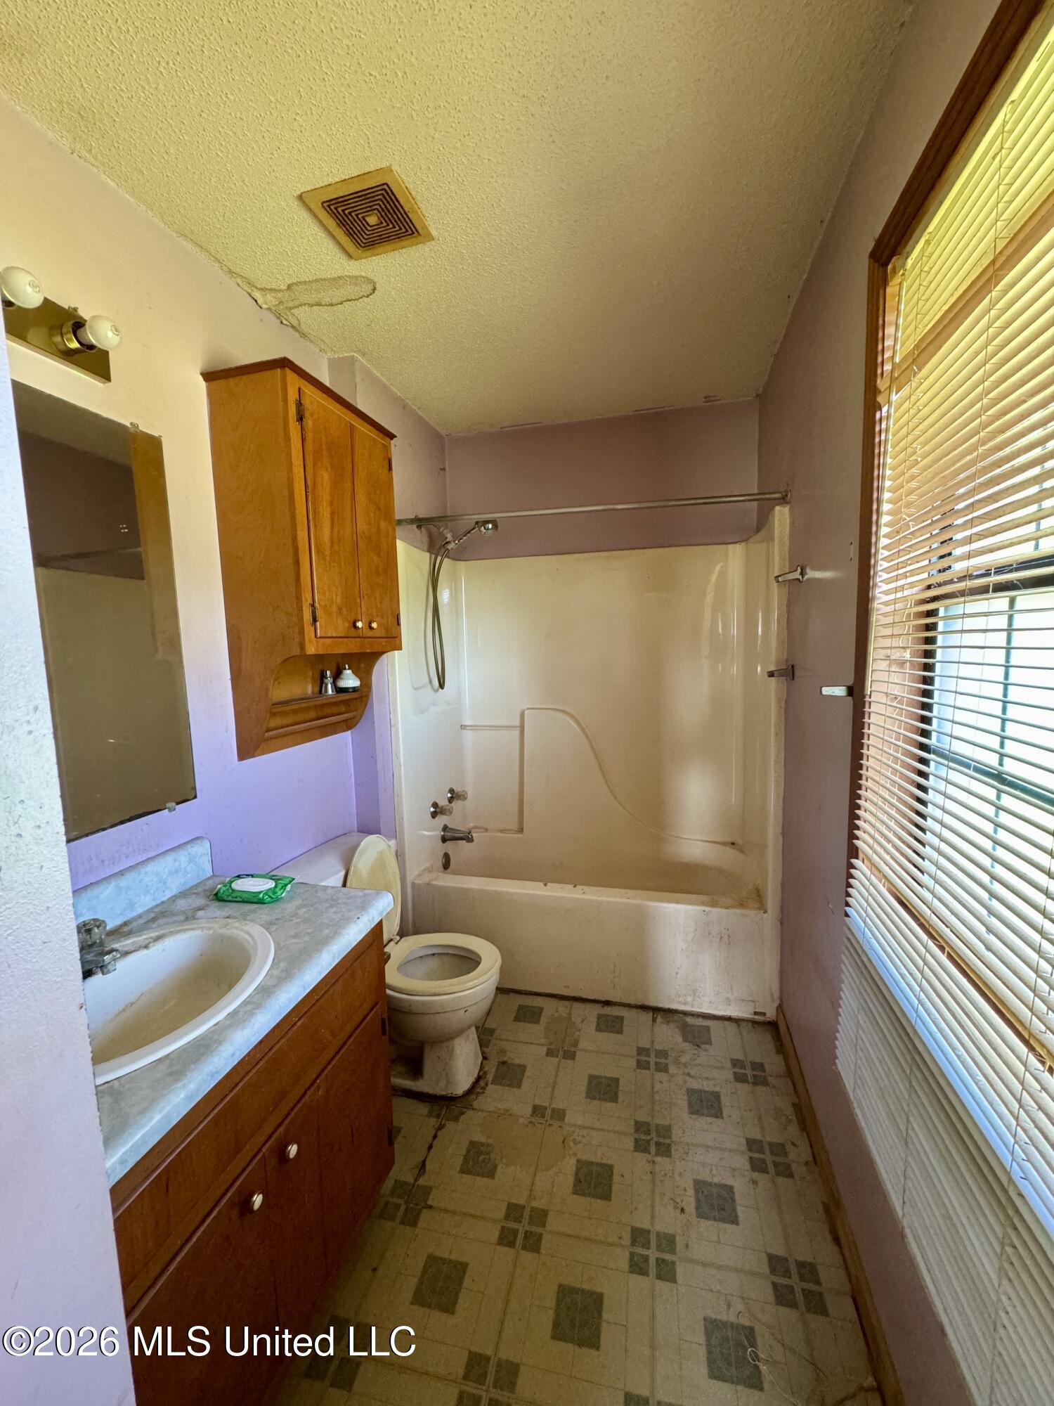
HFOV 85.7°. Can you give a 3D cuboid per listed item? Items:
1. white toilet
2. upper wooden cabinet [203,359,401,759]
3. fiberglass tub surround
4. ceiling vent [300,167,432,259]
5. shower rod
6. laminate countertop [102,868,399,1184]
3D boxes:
[{"bbox_3d":[-0.417,0.846,1.893,0.682,0.767,0.511,0,7,14],"label":"white toilet"},{"bbox_3d":[-0.659,-0.399,1.836,0.264,1.062,0.596,0,7,14],"label":"upper wooden cabinet"},{"bbox_3d":[0.269,0.222,2.503,1.478,1.829,0.721,0,7,14],"label":"fiberglass tub surround"},{"bbox_3d":[-0.380,-1.165,1.372,0.232,0.020,0.227,0,7,14],"label":"ceiling vent"},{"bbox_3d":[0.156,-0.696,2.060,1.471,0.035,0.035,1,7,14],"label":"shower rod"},{"bbox_3d":[-0.707,0.545,1.061,0.551,0.054,0.882,0,7,14],"label":"laminate countertop"}]

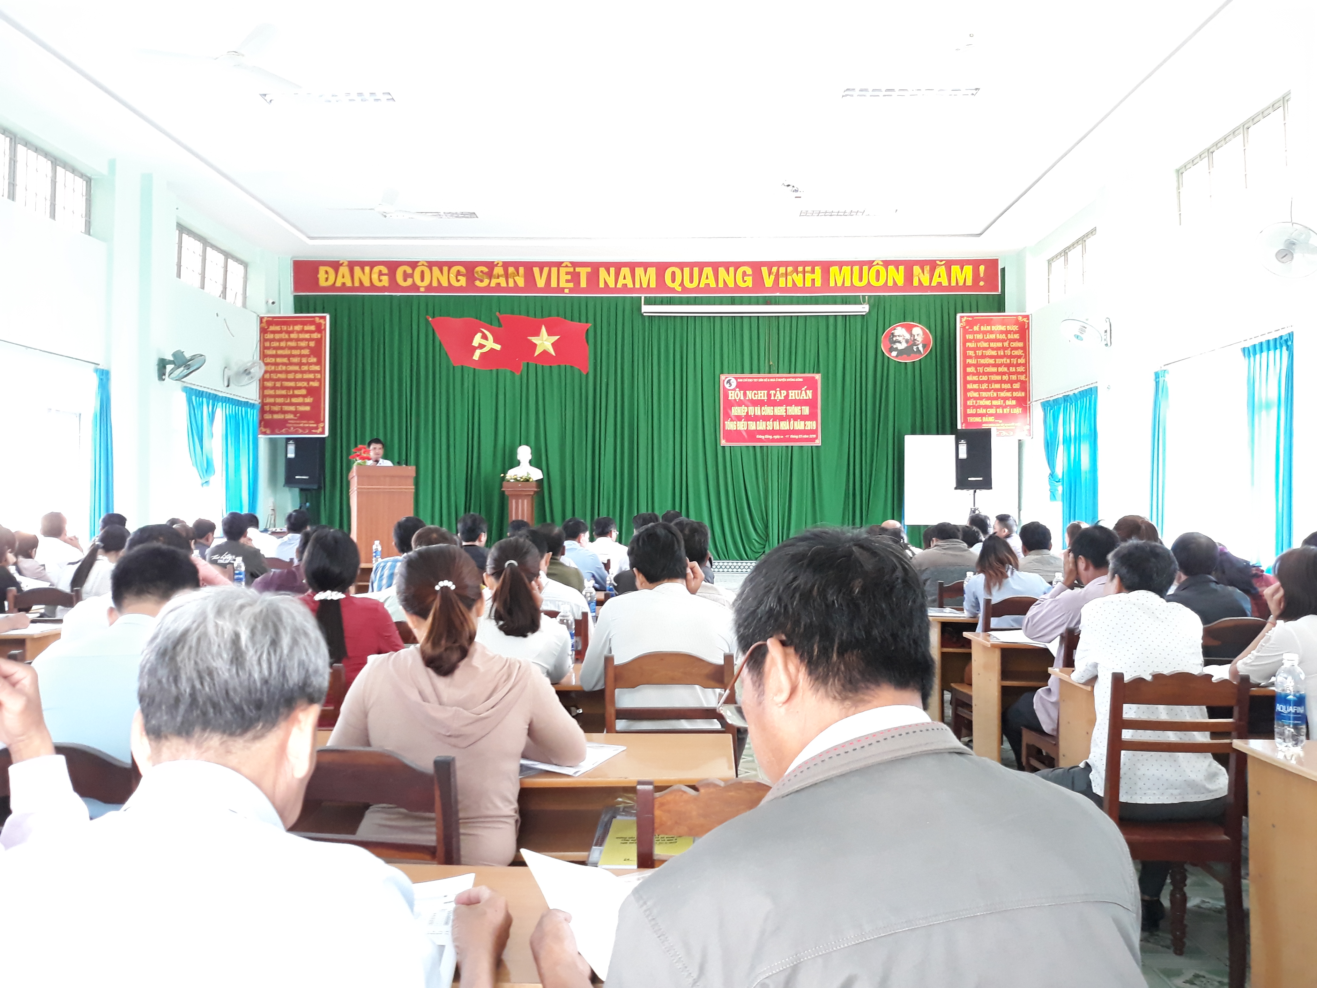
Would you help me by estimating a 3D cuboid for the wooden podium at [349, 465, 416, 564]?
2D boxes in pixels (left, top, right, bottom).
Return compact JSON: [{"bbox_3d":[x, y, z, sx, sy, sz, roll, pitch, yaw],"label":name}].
[{"bbox_3d":[-2.980,0.311,11.100,0.670,1.200,0.500,0,-1,-21],"label":"wooden podium"}]

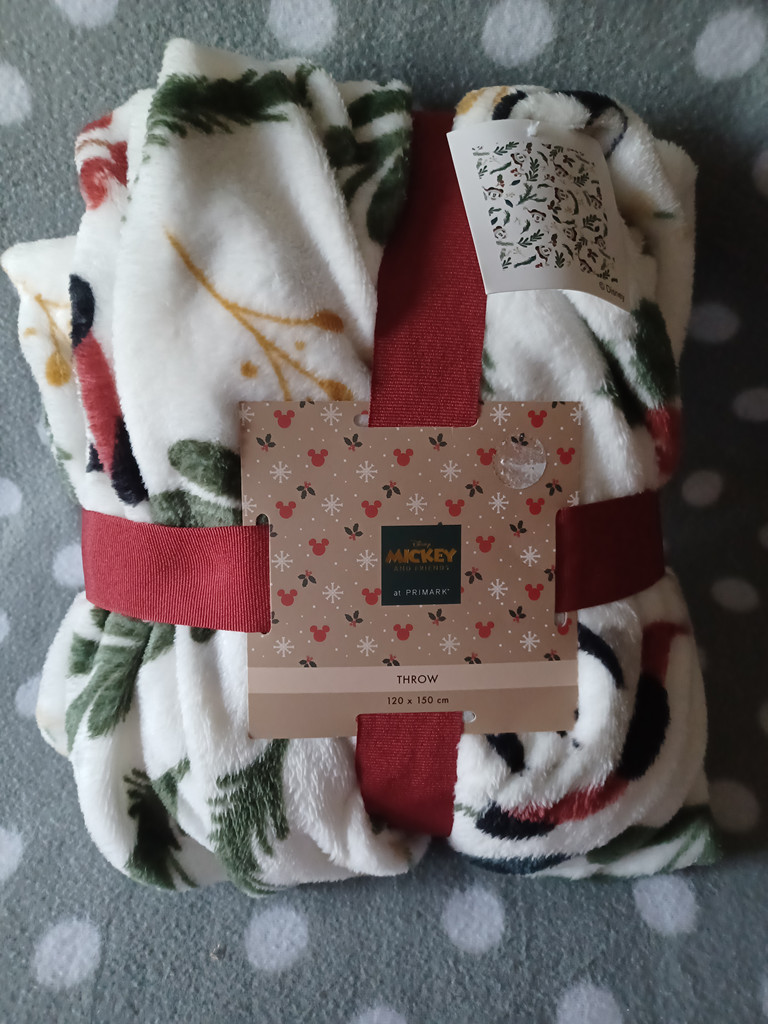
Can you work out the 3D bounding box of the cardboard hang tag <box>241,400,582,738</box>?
[{"bbox_3d":[0.011,0.023,0.281,0.128,0.005,0.128,-1,95,-2],"label":"cardboard hang tag"}]

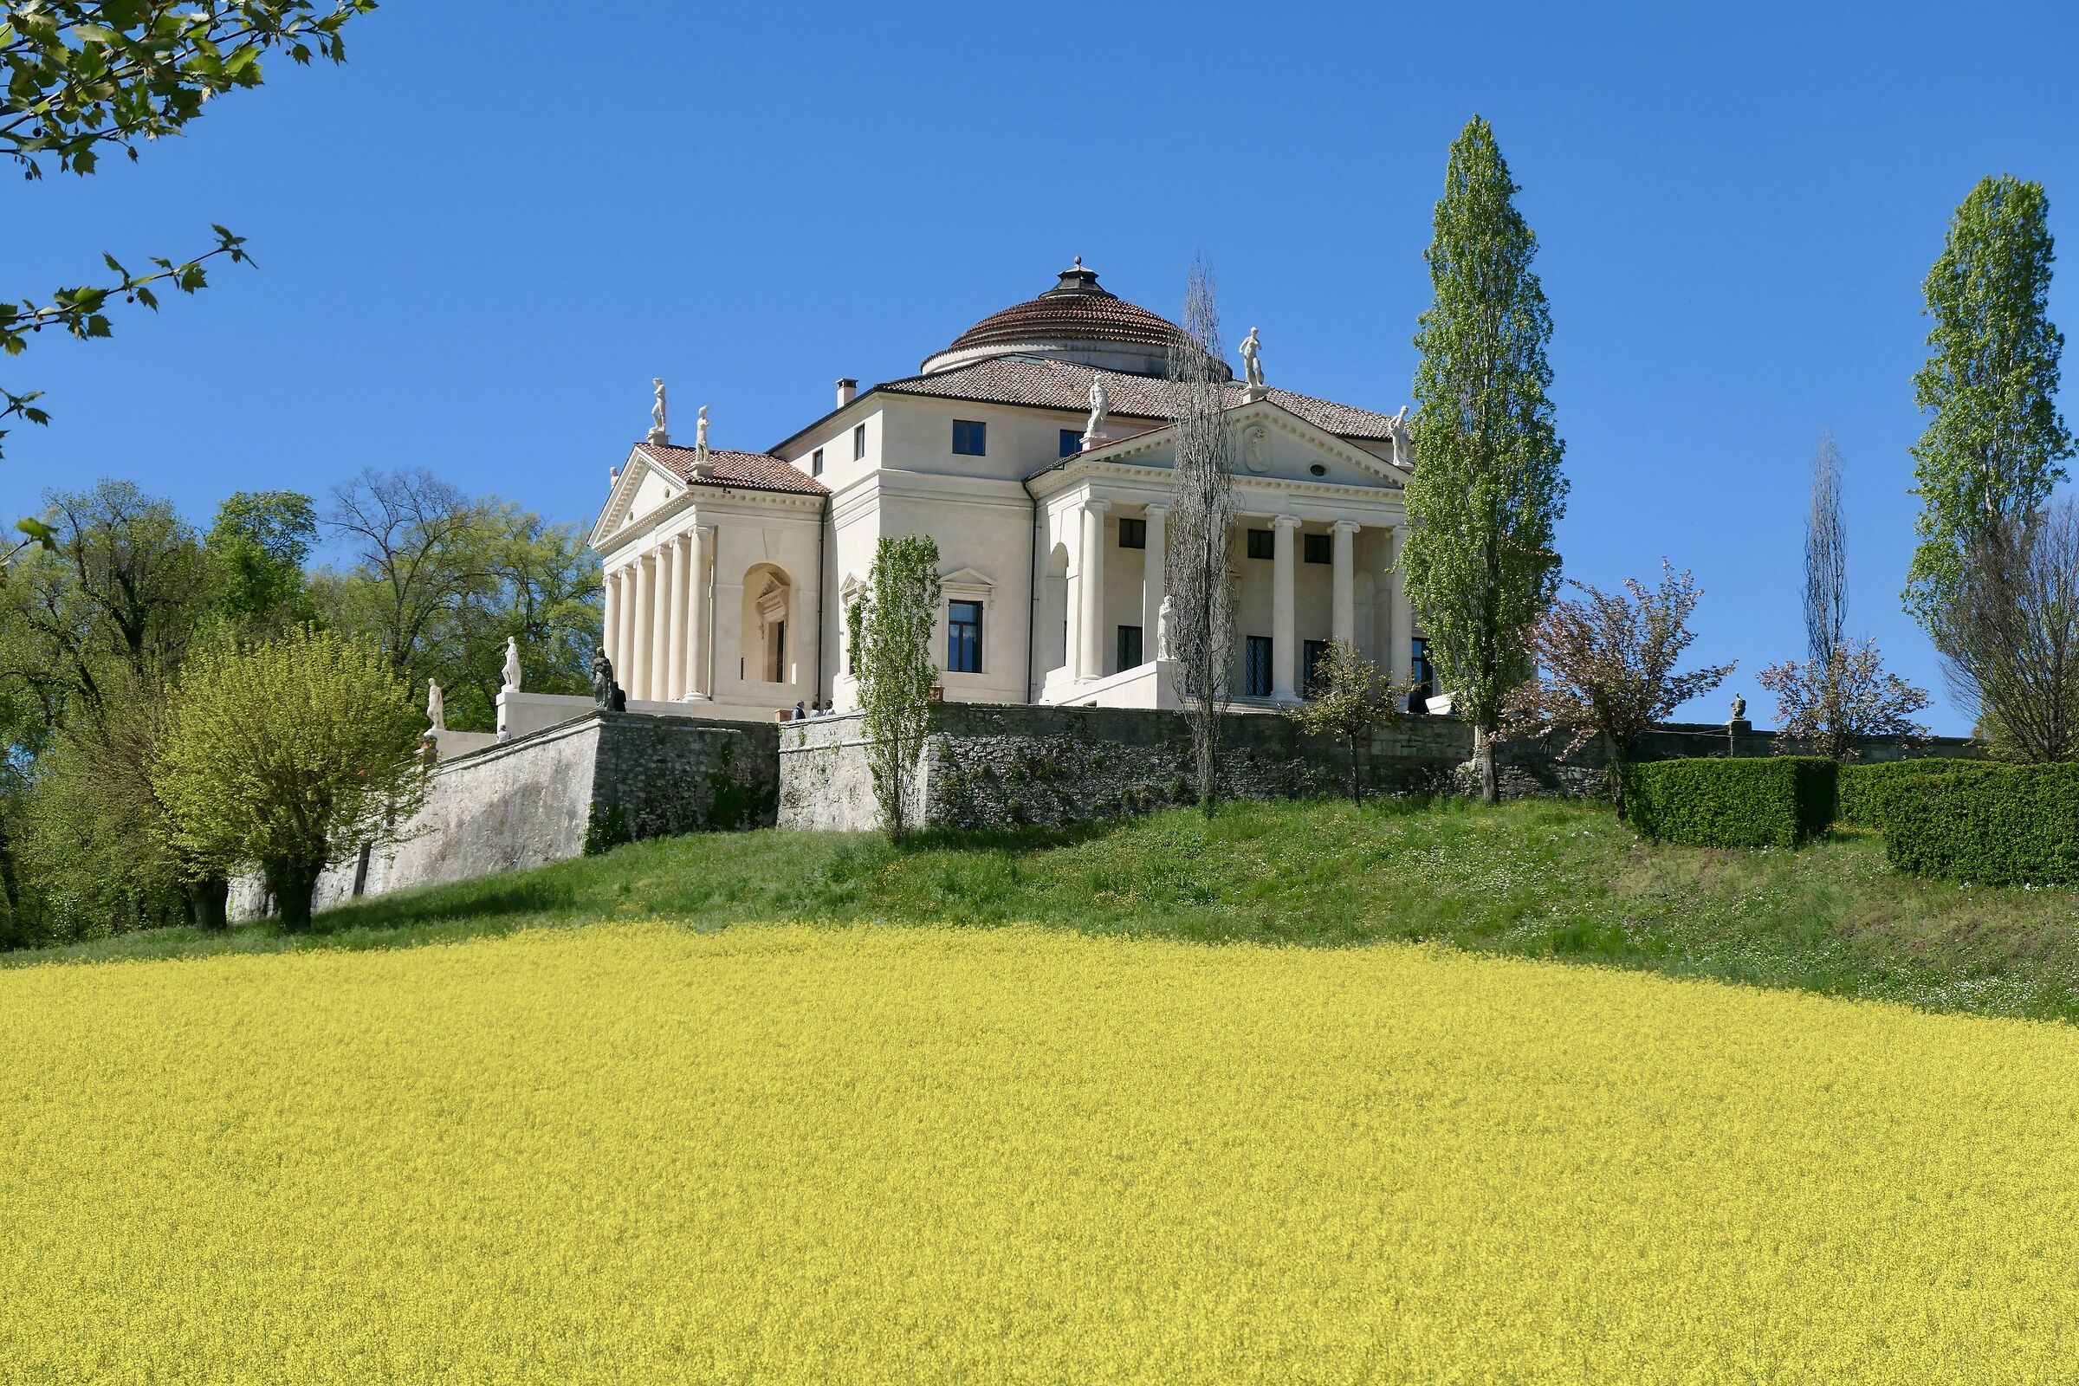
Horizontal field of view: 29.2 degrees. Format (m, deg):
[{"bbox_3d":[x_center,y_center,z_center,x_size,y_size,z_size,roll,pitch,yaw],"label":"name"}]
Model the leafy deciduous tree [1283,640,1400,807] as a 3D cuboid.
[{"bbox_3d":[9.154,0.921,119.851,3.570,5.130,3.390,0,-8,4],"label":"leafy deciduous tree"}]

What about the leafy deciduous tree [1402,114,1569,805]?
[{"bbox_3d":[13.588,-7.259,121.465,5.100,21.380,4.850,0,-8,6],"label":"leafy deciduous tree"}]

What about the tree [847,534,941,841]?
[{"bbox_3d":[-4.243,-0.195,119.136,2.820,9.270,2.680,1,-8,-2],"label":"tree"}]

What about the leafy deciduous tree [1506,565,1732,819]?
[{"bbox_3d":[17.214,-0.065,118.522,6.760,7.610,6.430,0,-8,8],"label":"leafy deciduous tree"}]

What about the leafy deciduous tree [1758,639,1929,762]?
[{"bbox_3d":[24.258,0.901,120.349,5.150,5.100,4.890,-1,-8,11],"label":"leafy deciduous tree"}]

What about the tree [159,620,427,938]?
[{"bbox_3d":[-22.398,2.509,120.635,8.260,9.260,7.850,2,-8,-10],"label":"tree"}]

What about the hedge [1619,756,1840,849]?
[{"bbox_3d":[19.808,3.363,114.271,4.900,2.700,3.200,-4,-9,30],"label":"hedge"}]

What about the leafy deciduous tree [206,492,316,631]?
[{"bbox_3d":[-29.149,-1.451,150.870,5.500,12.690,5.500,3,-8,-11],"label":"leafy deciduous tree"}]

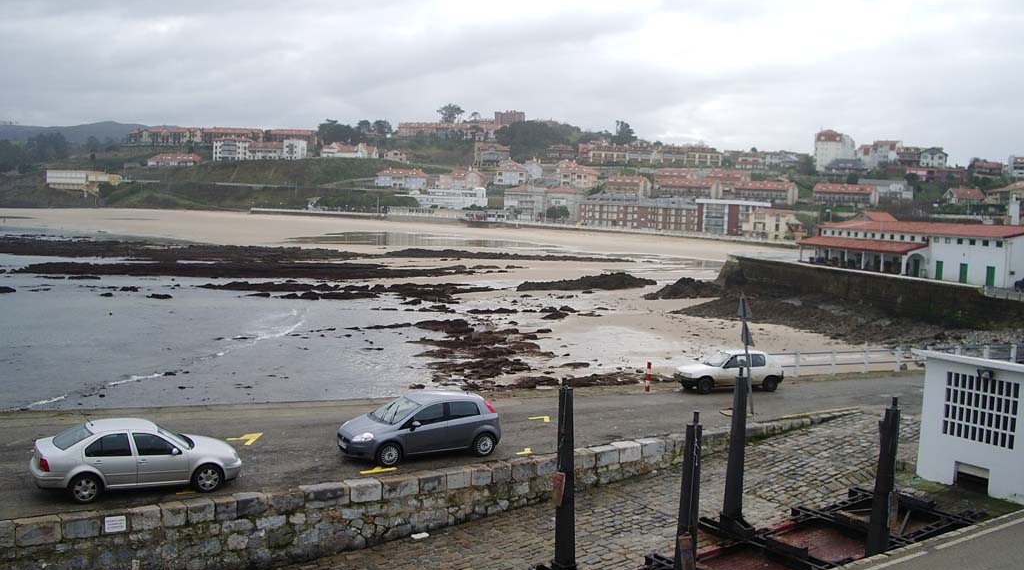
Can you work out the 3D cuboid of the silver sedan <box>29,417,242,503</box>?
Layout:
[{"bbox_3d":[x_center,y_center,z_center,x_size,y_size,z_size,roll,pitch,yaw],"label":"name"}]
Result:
[{"bbox_3d":[-8.100,3.720,22.530,4.370,1.445,1.735,-1,6,-27],"label":"silver sedan"}]

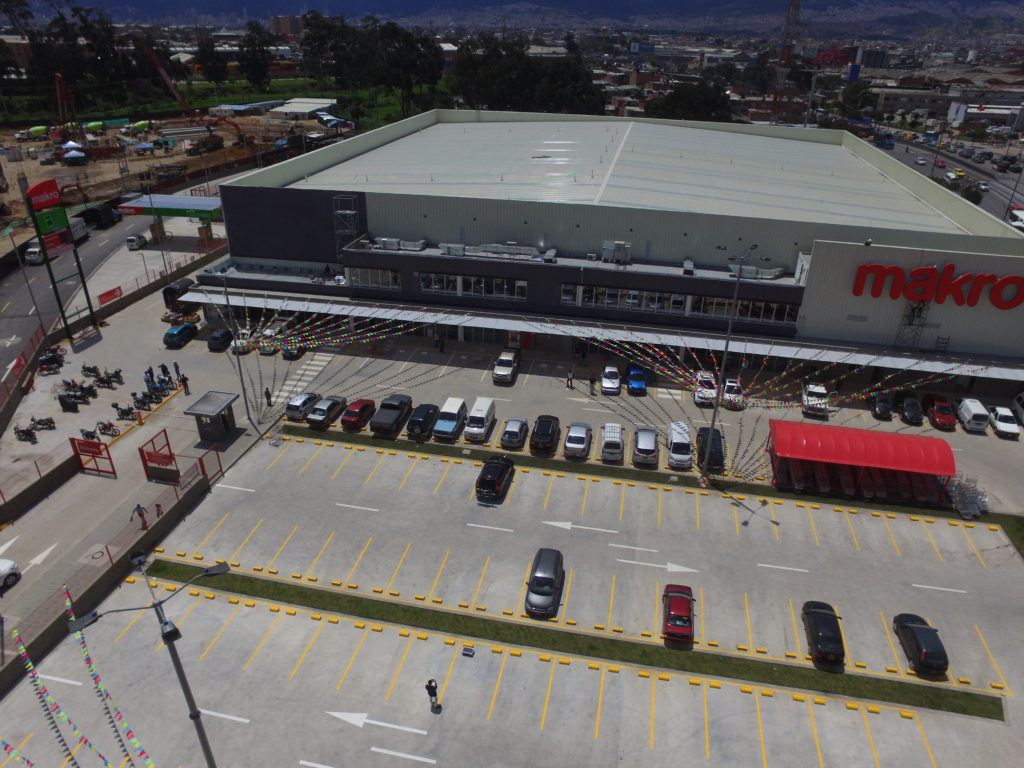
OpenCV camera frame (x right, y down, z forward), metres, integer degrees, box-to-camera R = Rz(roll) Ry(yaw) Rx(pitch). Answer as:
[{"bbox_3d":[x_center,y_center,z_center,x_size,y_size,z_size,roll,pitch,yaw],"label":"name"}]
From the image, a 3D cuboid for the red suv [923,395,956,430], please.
[{"bbox_3d":[37.036,2.403,51.344,1.725,1.553,4.033,10,32,15],"label":"red suv"}]

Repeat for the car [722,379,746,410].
[{"bbox_3d":[18.925,0.681,50.301,1.750,1.600,4.200,6,32,8],"label":"car"}]

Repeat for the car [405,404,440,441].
[{"bbox_3d":[-7.131,2.908,48.282,1.687,1.629,3.768,8,31,11],"label":"car"}]

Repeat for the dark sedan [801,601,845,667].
[{"bbox_3d":[17.848,14.167,34.119,1.750,1.500,4.150,7,32,10],"label":"dark sedan"}]

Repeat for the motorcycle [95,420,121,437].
[{"bbox_3d":[-30.502,3.353,44.626,1.950,1.080,0.720,9,32,12],"label":"motorcycle"}]

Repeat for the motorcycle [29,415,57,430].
[{"bbox_3d":[-37.304,3.099,47.068,1.894,1.075,0.748,-3,31,-8],"label":"motorcycle"}]

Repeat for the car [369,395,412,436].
[{"bbox_3d":[-10.540,2.645,52.181,1.850,1.700,4.950,7,32,10],"label":"car"}]

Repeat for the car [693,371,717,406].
[{"bbox_3d":[17.467,0.352,53.730,1.812,1.705,4.352,8,31,11],"label":"car"}]

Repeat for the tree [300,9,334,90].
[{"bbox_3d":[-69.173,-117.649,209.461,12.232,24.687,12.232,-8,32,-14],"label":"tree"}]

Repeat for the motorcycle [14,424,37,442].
[{"bbox_3d":[-36.094,3.670,43.905,1.950,1.080,0.720,9,32,12],"label":"motorcycle"}]

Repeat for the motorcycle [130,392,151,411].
[{"bbox_3d":[-30.005,1.411,47.799,1.950,1.120,0.720,7,32,10],"label":"motorcycle"}]

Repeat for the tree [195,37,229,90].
[{"bbox_3d":[-124.943,-133.590,246.634,10.000,21.000,10.000,6,32,8],"label":"tree"}]

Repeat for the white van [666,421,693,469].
[{"bbox_3d":[12.702,4.332,44.871,1.720,1.850,4.300,6,32,8],"label":"white van"}]

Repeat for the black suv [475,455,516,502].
[{"bbox_3d":[-1.161,6.672,42.230,1.769,1.581,4.148,9,31,12],"label":"black suv"}]

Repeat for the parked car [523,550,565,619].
[{"bbox_3d":[2.084,12.285,36.685,1.750,1.550,4.250,7,32,10],"label":"parked car"}]

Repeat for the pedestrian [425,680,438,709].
[{"bbox_3d":[-3.666,14.126,26.993,0.580,1.740,0.450,21,36,29],"label":"pedestrian"}]

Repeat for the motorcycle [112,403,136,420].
[{"bbox_3d":[-34.210,2.464,52.279,1.950,1.100,0.720,8,32,11],"label":"motorcycle"}]

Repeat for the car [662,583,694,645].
[{"bbox_3d":[8.961,12.264,32.107,1.650,1.420,3.900,6,32,8],"label":"car"}]

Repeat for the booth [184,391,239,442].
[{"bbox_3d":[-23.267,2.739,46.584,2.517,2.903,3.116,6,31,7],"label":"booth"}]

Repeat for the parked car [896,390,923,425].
[{"bbox_3d":[34.775,2.048,51.926,1.609,1.466,3.845,10,32,15],"label":"parked car"}]

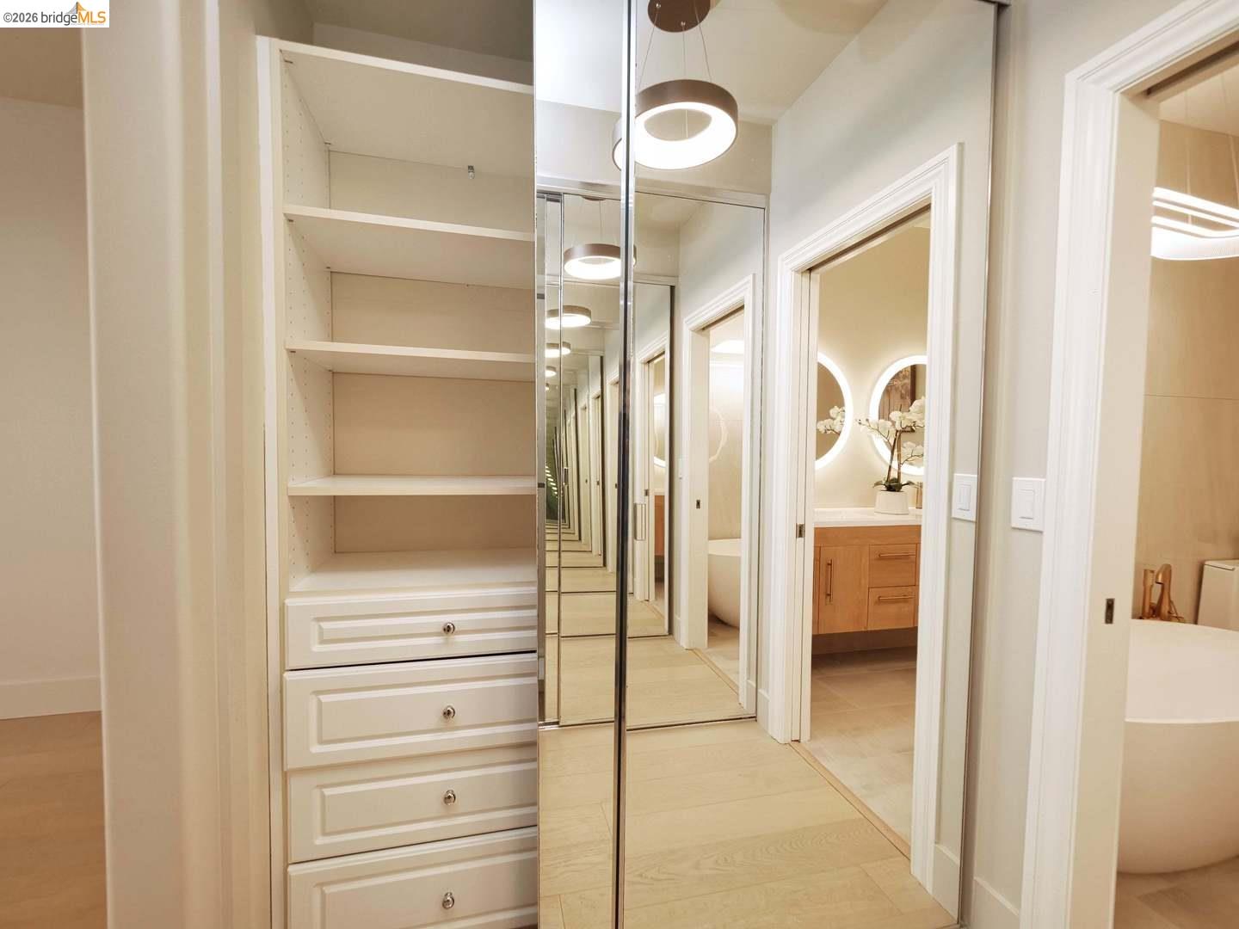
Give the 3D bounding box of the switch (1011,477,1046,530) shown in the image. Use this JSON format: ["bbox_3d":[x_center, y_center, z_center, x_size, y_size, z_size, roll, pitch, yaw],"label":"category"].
[{"bbox_3d":[0.953,0.094,1.174,0.011,0.119,0.073,0,2,-14],"label":"switch"}]

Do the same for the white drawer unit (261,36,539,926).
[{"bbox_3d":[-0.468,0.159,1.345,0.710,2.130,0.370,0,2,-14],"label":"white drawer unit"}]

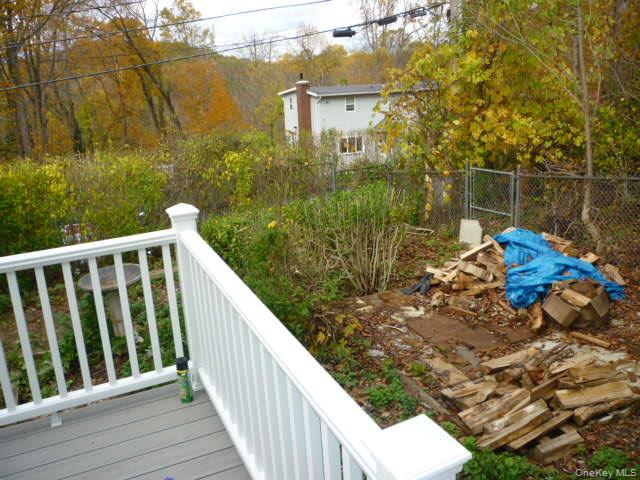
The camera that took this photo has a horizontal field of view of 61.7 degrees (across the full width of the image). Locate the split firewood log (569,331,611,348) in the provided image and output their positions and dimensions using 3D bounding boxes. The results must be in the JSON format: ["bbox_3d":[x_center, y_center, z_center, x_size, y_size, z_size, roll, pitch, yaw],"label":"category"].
[{"bbox_3d":[2.347,0.869,4.657,0.070,0.060,0.318,-16,22,-39],"label":"split firewood log"}]

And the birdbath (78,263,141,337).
[{"bbox_3d":[-1.729,0.579,4.556,0.530,0.622,0.530,-2,17,0],"label":"birdbath"}]

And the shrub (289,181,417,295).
[{"bbox_3d":[0.362,-0.026,5.981,1.342,1.236,1.150,-2,17,0],"label":"shrub"}]

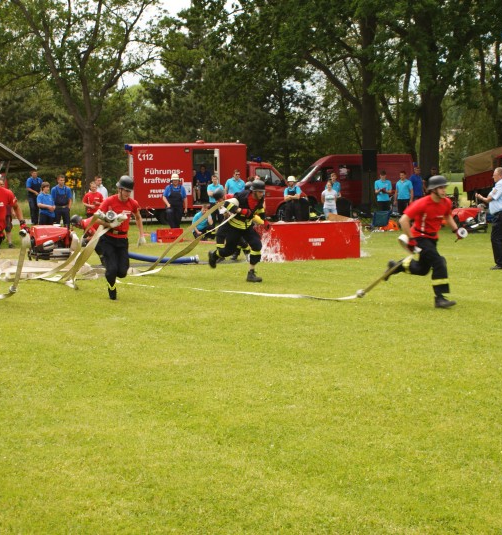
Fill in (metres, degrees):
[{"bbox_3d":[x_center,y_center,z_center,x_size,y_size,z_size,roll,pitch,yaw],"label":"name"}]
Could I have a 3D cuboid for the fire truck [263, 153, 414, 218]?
[{"bbox_3d":[3.967,-3.292,47.300,5.200,2.600,1.980,-1,4,-8],"label":"fire truck"}]

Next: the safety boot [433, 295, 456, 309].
[{"bbox_3d":[2.522,0.445,15.000,0.290,0.180,0.110,-4,3,12],"label":"safety boot"}]

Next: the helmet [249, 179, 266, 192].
[{"bbox_3d":[0.117,-1.321,18.800,0.240,0.175,0.280,-4,11,-45],"label":"helmet"}]

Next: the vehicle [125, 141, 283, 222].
[{"bbox_3d":[-1.274,-3.215,44.000,6.550,3.000,2.150,0,4,-6],"label":"vehicle"}]

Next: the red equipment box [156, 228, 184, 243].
[{"bbox_3d":[-2.100,-0.833,30.100,0.680,0.360,0.450,0,4,0],"label":"red equipment box"}]

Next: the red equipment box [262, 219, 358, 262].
[{"bbox_3d":[1.190,-0.575,24.900,2.100,0.800,1.000,-2,5,-24],"label":"red equipment box"}]

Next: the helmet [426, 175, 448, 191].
[{"bbox_3d":[2.408,-1.096,14.950,0.285,0.180,0.240,-2,3,24],"label":"helmet"}]

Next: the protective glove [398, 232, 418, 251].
[{"bbox_3d":[2.028,-0.303,14.800,0.180,0.150,0.120,17,8,13],"label":"protective glove"}]

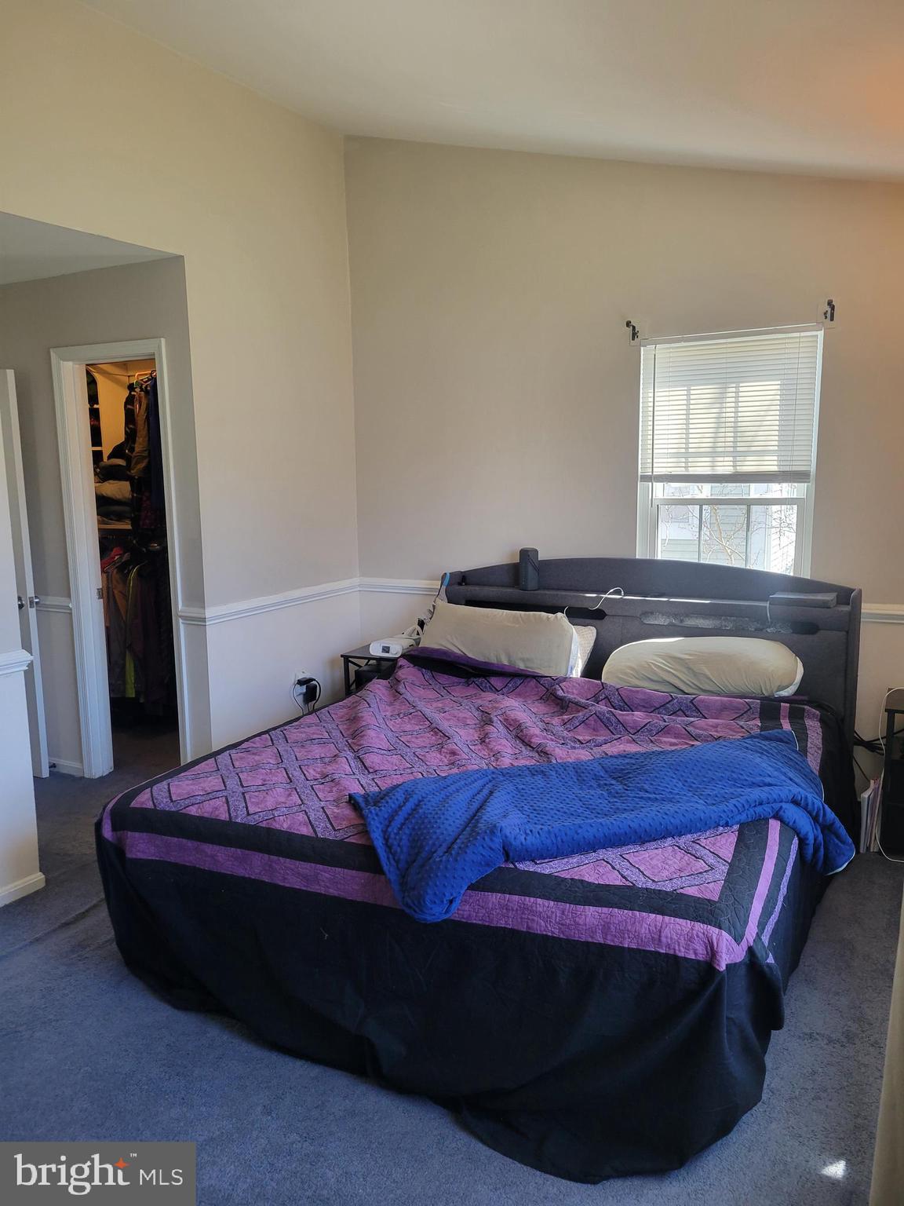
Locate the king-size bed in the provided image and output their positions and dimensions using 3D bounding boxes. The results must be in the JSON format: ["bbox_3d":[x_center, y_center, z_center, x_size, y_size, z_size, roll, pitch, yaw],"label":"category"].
[{"bbox_3d":[0.335,0.510,3.388,1.980,1.100,2.400,4,10,27],"label":"king-size bed"}]

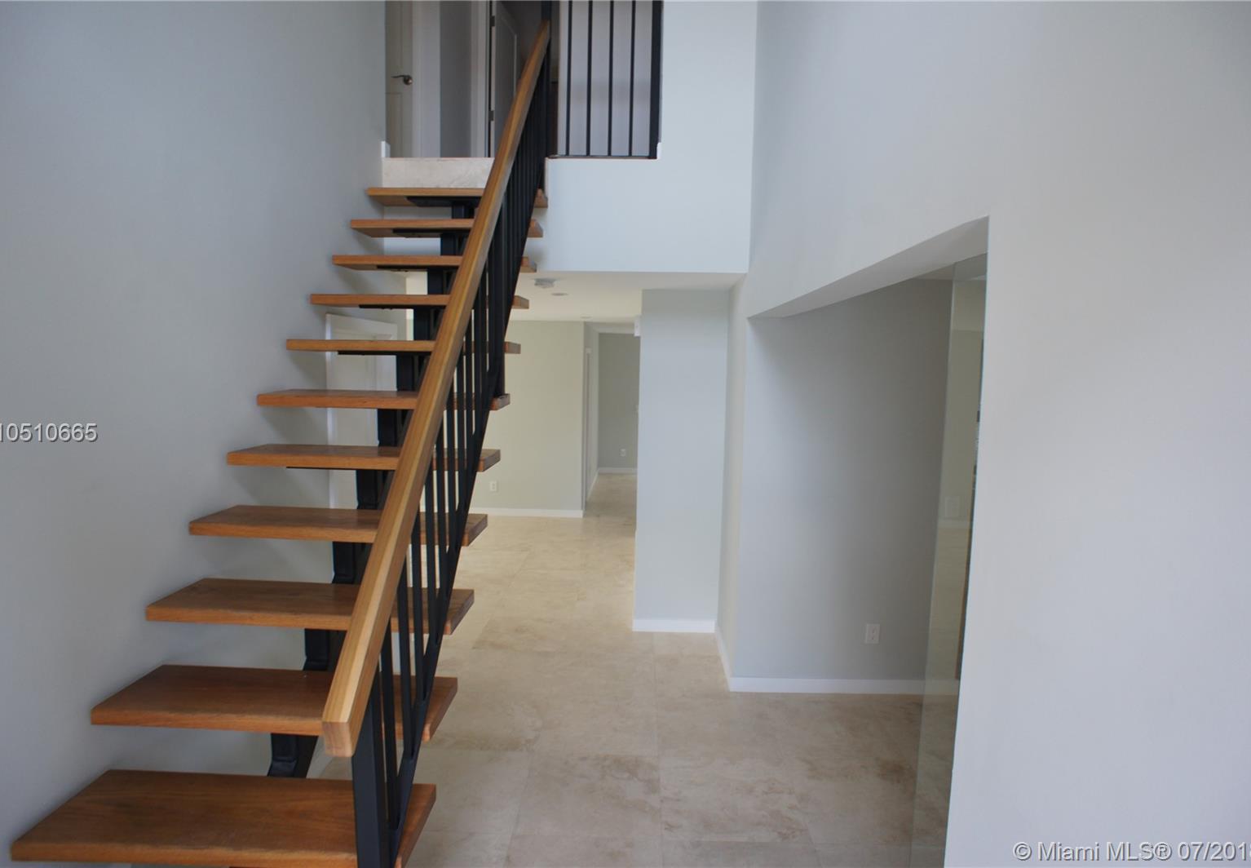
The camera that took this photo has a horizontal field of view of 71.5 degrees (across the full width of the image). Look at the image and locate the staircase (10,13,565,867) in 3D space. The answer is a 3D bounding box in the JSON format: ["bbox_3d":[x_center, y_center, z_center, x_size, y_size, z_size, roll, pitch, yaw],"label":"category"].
[{"bbox_3d":[-0.918,-0.420,3.221,0.899,3.323,3.293,1,5,1],"label":"staircase"}]

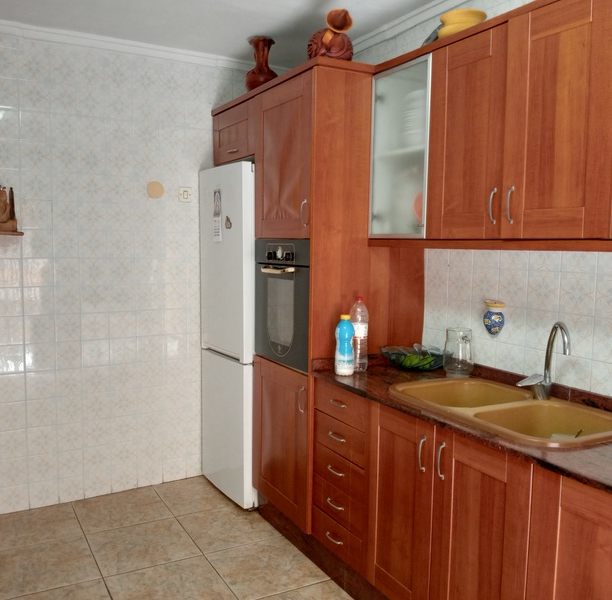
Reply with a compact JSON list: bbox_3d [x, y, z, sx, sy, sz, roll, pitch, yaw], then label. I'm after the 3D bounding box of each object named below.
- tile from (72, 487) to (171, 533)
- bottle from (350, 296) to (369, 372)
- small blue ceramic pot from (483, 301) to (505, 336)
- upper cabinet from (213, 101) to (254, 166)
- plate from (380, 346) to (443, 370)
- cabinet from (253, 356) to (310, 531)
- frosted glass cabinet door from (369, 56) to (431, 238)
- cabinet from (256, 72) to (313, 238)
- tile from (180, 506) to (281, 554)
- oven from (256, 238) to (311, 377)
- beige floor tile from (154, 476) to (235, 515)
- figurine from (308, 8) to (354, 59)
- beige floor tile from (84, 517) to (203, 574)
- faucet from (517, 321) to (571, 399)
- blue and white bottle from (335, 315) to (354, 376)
[{"bbox_3d":[-1.005,1.147,3.531,0.456,0.010,0.456,-2,6,-29],"label":"tile"},{"bbox_3d":[0.233,0.143,2.771,0.080,0.317,0.080,1,5,0],"label":"bottle"},{"bbox_3d":[0.747,0.073,2.571,0.065,0.136,0.098,-2,6,-28],"label":"small blue ceramic pot"},{"bbox_3d":[-0.135,-0.905,3.652,0.590,0.290,0.590,-2,6,-29],"label":"upper cabinet"},{"bbox_3d":[0.489,0.271,2.875,0.300,0.080,0.265,2,5,11],"label":"plate"},{"bbox_3d":[0.119,0.648,3.215,0.560,0.710,0.597,-2,6,-28],"label":"cabinet"},{"bbox_3d":[0.382,-0.598,2.643,0.020,0.691,0.393,-3,6,-28],"label":"frosted glass cabinet door"},{"bbox_3d":[0.131,-0.639,3.092,0.560,0.697,0.597,-2,6,-28],"label":"cabinet"},{"bbox_3d":[-0.386,1.181,3.375,0.463,0.010,0.463,-2,6,-28],"label":"tile"},{"bbox_3d":[0.109,0.001,3.204,0.540,0.595,0.580,-2,6,-29],"label":"oven"},{"bbox_3d":[-0.604,1.132,3.752,0.456,0.010,0.456,-2,6,-29],"label":"beige floor tile"},{"bbox_3d":[0.116,-1.158,2.858,0.205,0.250,0.180,1,5,2],"label":"figurine"},{"bbox_3d":[-0.794,1.199,3.157,0.463,0.010,0.463,-2,6,-28],"label":"beige floor tile"},{"bbox_3d":[0.834,0.221,2.263,0.135,0.295,0.220,1,5,6],"label":"faucet"},{"bbox_3d":[0.167,0.184,2.694,0.081,0.248,0.081,1,5,0],"label":"blue and white bottle"}]

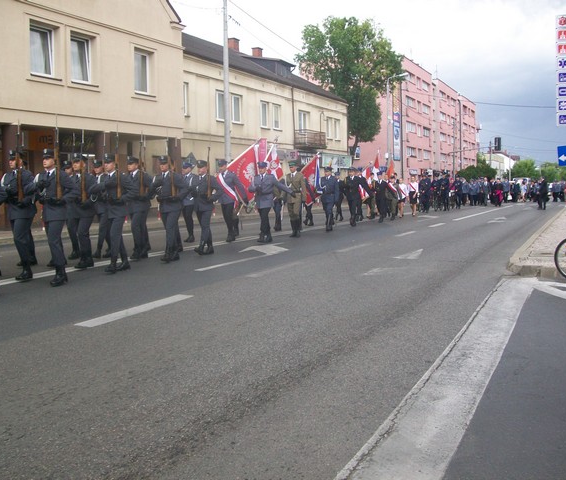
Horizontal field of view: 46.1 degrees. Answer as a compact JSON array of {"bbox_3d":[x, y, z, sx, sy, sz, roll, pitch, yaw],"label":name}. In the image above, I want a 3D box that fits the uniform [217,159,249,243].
[{"bbox_3d":[-1.131,-0.858,14.756,0.600,1.820,0.550,1,5,25],"label":"uniform"}]

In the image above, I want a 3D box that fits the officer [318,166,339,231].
[{"bbox_3d":[1.303,-1.153,18.850,0.530,1.820,0.420,2,6,25],"label":"officer"}]

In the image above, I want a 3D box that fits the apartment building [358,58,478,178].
[{"bbox_3d":[17.976,-14.160,96.698,12.000,15.200,50.000,1,5,25],"label":"apartment building"}]

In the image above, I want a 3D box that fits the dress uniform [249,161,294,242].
[{"bbox_3d":[-0.239,-0.876,15.150,0.800,1.840,0.600,2,6,25],"label":"dress uniform"}]

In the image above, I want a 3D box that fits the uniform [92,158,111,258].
[{"bbox_3d":[-3.418,-0.577,12.501,0.580,1.840,0.550,1,5,25],"label":"uniform"}]

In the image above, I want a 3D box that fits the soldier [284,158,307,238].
[{"bbox_3d":[0.318,-1.004,16.300,0.520,1.870,0.420,2,6,25],"label":"soldier"}]

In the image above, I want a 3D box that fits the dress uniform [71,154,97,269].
[{"bbox_3d":[-3.246,-0.464,10.803,0.600,1.850,0.550,1,5,25],"label":"dress uniform"}]

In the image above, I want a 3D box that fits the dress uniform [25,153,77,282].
[{"bbox_3d":[-3.113,-0.292,8.949,0.620,1.850,0.550,1,5,25],"label":"dress uniform"}]

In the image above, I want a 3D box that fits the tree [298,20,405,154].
[{"bbox_3d":[6.358,-12.257,62.677,10.000,17.000,10.000,1,5,25],"label":"tree"}]

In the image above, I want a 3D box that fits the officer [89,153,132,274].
[{"bbox_3d":[-2.666,-0.405,10.346,0.600,1.850,0.550,1,5,25],"label":"officer"}]

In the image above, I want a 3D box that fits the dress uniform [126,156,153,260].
[{"bbox_3d":[-2.596,-0.572,12.000,0.510,1.840,0.420,2,6,25],"label":"dress uniform"}]

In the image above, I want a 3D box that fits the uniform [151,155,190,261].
[{"bbox_3d":[-1.994,-0.541,11.800,0.550,1.840,0.450,2,6,25],"label":"uniform"}]

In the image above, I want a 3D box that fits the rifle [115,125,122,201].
[{"bbox_3d":[-2.456,-1.159,9.950,0.060,1.160,0.150,-1,0,12],"label":"rifle"}]

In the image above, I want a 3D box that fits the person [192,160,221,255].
[{"bbox_3d":[-1.523,-0.625,13.000,0.520,1.840,0.430,2,6,25],"label":"person"}]

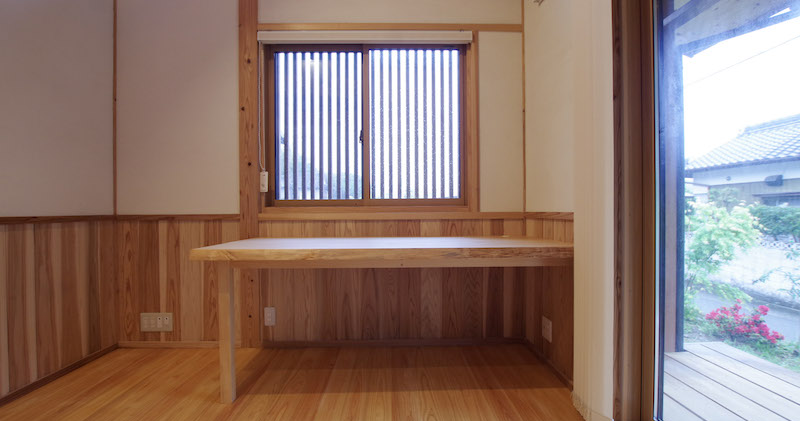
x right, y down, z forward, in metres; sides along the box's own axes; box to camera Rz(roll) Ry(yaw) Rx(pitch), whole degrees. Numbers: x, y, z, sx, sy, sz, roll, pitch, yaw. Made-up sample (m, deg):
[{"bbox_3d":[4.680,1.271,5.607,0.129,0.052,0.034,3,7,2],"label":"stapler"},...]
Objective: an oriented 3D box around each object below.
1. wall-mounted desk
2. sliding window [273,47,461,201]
[{"bbox_3d":[-0.061,0.529,1.829,1.773,0.707,0.653,0,0,-1],"label":"wall-mounted desk"},{"bbox_3d":[-0.225,-0.574,2.222,1.296,1.060,0.090,0,0,-1],"label":"sliding window"}]

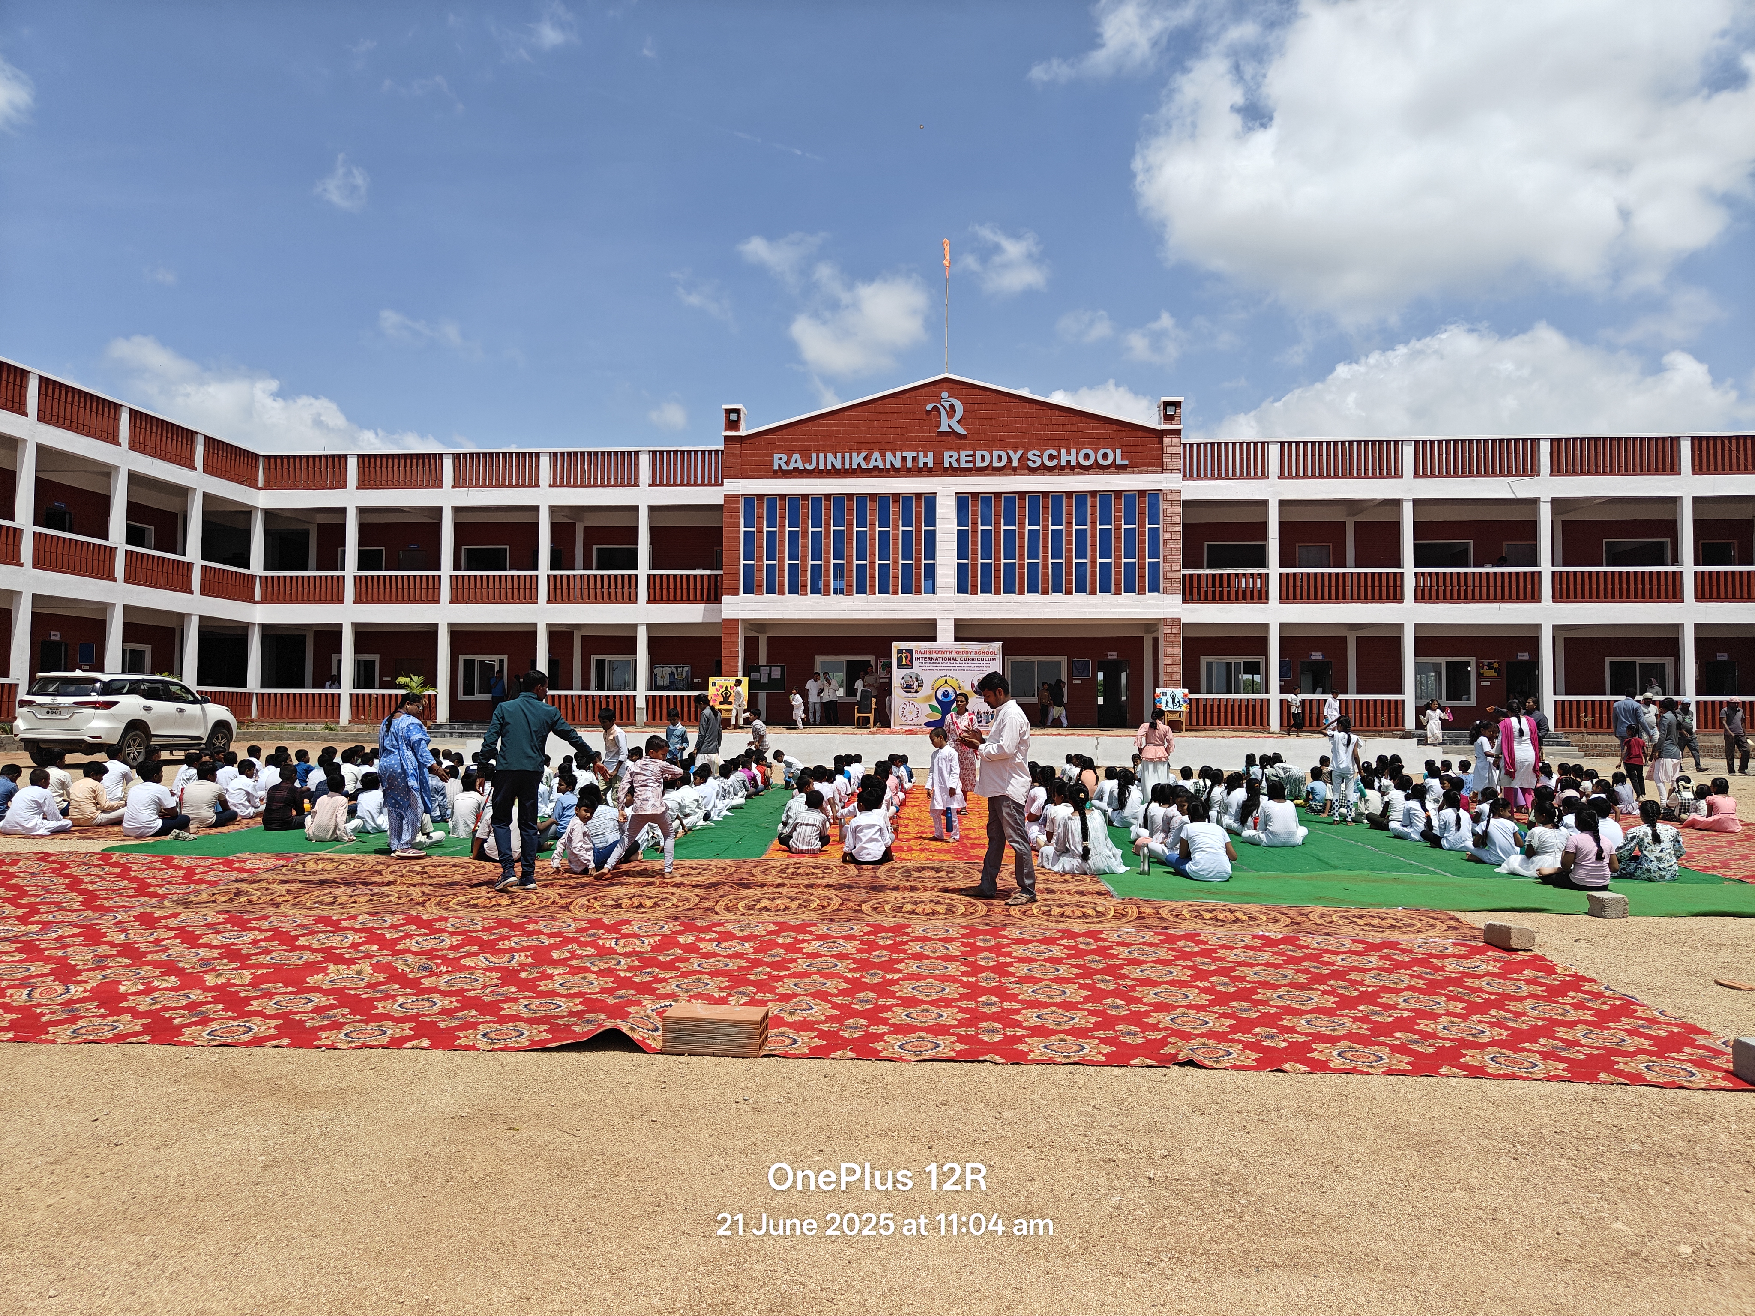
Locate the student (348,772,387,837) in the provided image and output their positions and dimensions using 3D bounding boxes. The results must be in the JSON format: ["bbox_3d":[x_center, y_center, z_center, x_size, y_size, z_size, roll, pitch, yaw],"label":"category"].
[{"bbox_3d":[-5.504,1.564,13.313,0.460,0.683,0.500,0,-3,0],"label":"student"}]

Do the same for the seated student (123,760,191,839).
[{"bbox_3d":[-7.698,1.489,13.001,0.560,0.787,0.580,0,-2,20],"label":"seated student"}]

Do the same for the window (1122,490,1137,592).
[{"bbox_3d":[7.203,-3.269,34.743,0.407,2.885,0.100,0,-3,5],"label":"window"}]

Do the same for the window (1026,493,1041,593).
[{"bbox_3d":[4.381,-3.167,34.076,0.411,2.813,0.100,0,-2,5],"label":"window"}]

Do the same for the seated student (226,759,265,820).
[{"bbox_3d":[-7.739,1.594,14.898,0.460,0.697,0.520,-1,-3,22],"label":"seated student"}]

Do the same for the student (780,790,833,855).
[{"bbox_3d":[-0.696,1.577,11.938,0.510,0.632,0.500,0,-3,0],"label":"student"}]

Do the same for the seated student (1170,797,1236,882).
[{"bbox_3d":[2.720,1.499,10.214,0.580,0.670,0.600,1,-3,-13],"label":"seated student"}]

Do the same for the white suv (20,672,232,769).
[{"bbox_3d":[-15.300,1.265,25.200,1.855,1.820,4.790,0,-2,5],"label":"white suv"}]

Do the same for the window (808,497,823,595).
[{"bbox_3d":[-1.745,-3.211,34.800,0.400,2.830,0.100,0,-2,5],"label":"window"}]

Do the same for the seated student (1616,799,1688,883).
[{"bbox_3d":[6.578,1.530,10.343,0.500,0.670,0.480,0,-2,5],"label":"seated student"}]

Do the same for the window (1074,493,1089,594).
[{"bbox_3d":[5.703,-3.175,33.961,0.408,2.841,0.100,0,-2,5],"label":"window"}]

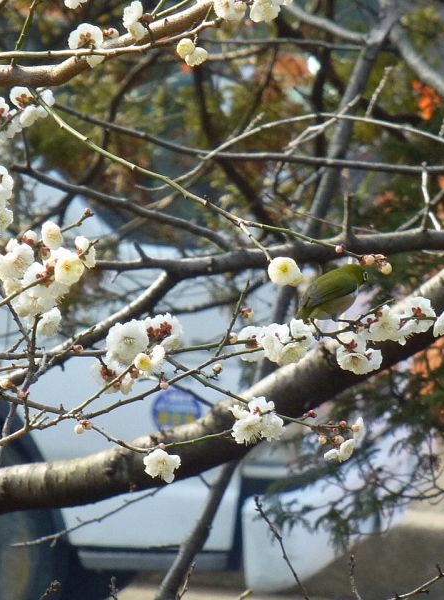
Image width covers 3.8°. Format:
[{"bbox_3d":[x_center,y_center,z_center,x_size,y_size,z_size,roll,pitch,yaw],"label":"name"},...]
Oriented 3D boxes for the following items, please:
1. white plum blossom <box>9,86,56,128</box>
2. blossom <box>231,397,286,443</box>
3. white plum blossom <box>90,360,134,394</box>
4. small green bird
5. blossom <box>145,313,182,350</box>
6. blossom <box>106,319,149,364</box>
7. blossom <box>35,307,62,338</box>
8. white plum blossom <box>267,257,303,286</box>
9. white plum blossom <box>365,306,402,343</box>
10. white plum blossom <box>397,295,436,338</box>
[{"bbox_3d":[-0.157,-0.160,5.550,0.035,0.034,0.020,0,12,-12],"label":"white plum blossom"},{"bbox_3d":[0.023,0.079,4.400,0.035,0.033,0.020,0,18,-3],"label":"blossom"},{"bbox_3d":[-0.072,0.051,4.400,0.029,0.023,0.016,0,-17,-6],"label":"white plum blossom"},{"bbox_3d":[0.094,-0.006,5.700,0.077,0.051,0.040,0,0,-37],"label":"small green bird"},{"bbox_3d":[-0.049,0.026,5.600,0.031,0.031,0.018,0,18,12],"label":"blossom"},{"bbox_3d":[-0.079,0.034,5.550,0.035,0.037,0.019,0,5,0],"label":"blossom"},{"bbox_3d":[-0.130,0.017,5.000,0.023,0.025,0.013,0,24,-23],"label":"blossom"},{"bbox_3d":[0.052,-0.024,5.600,0.028,0.025,0.018,0,-6,15],"label":"white plum blossom"},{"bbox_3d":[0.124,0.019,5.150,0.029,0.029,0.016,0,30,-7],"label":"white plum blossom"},{"bbox_3d":[0.128,0.012,4.400,0.026,0.028,0.019,0,-15,6],"label":"white plum blossom"}]

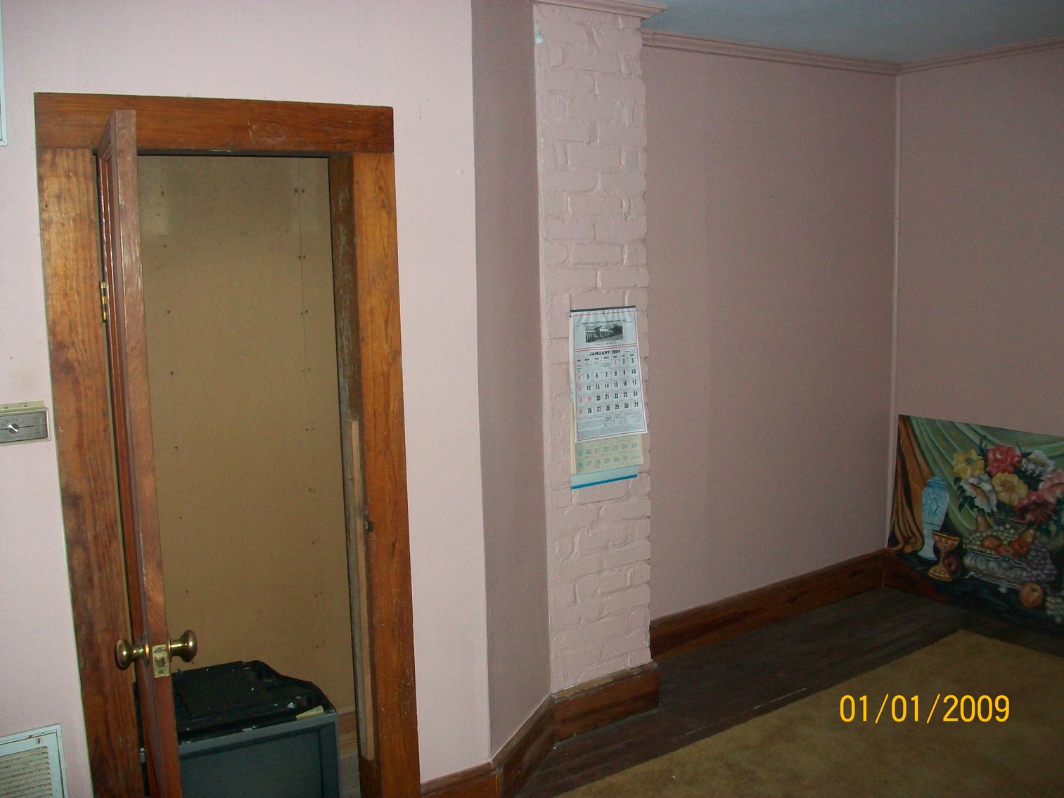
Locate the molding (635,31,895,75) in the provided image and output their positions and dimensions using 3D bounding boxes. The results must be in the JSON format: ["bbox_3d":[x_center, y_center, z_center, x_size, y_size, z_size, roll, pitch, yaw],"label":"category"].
[{"bbox_3d":[0.965,-1.380,4.165,1.700,0.053,0.055,-7,11,-34],"label":"molding"}]

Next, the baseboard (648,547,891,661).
[{"bbox_3d":[1.000,0.900,4.535,1.700,0.160,0.026,-7,11,-34],"label":"baseboard"}]

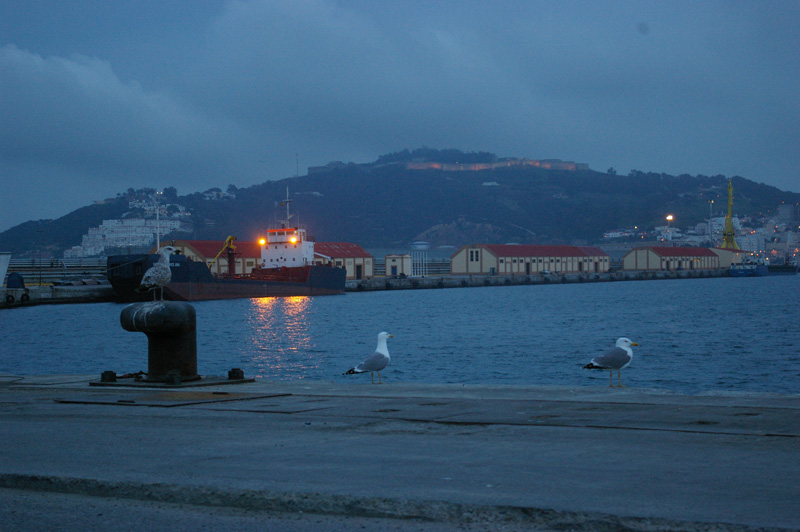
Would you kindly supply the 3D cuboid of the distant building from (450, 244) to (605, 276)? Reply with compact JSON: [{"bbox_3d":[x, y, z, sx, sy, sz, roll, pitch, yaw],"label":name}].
[{"bbox_3d":[43.441,-1.882,581.861,14.600,8.900,107.000,-1,0,24],"label":"distant building"}]

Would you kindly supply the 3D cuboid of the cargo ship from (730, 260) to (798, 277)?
[{"bbox_3d":[154.816,0.215,776.580,11.000,8.000,74.000,-1,0,24],"label":"cargo ship"}]

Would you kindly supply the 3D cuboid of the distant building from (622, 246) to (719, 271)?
[{"bbox_3d":[109.752,-2.660,731.069,14.700,8.600,87.000,-1,0,24],"label":"distant building"}]

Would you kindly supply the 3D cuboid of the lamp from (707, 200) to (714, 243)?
[{"bbox_3d":[143.253,-14.764,840.000,1.500,31.000,2.500,-1,0,24],"label":"lamp"}]

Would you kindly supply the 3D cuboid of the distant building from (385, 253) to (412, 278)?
[{"bbox_3d":[-0.233,0.070,498.931,4.900,5.800,6.400,-1,0,24],"label":"distant building"}]

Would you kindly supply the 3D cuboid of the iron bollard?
[{"bbox_3d":[-2.208,0.695,16.750,0.680,0.750,0.600,-1,0,35],"label":"iron bollard"}]

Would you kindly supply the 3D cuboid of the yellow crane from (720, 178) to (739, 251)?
[{"bbox_3d":[156.110,-20.311,860.000,11.000,42.000,13.000,-1,0,24],"label":"yellow crane"}]

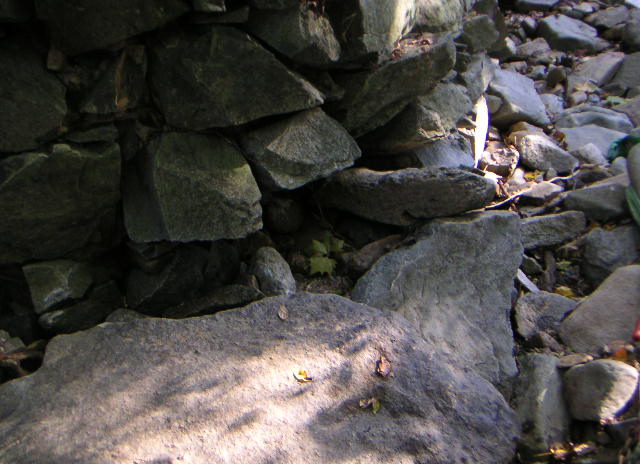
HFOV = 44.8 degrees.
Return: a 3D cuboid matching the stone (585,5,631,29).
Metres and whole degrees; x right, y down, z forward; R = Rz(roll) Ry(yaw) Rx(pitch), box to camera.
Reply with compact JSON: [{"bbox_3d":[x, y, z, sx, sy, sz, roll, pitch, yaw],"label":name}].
[{"bbox_3d":[1.667,-1.239,4.500,0.250,0.100,0.180,9,27,18],"label":"stone"}]

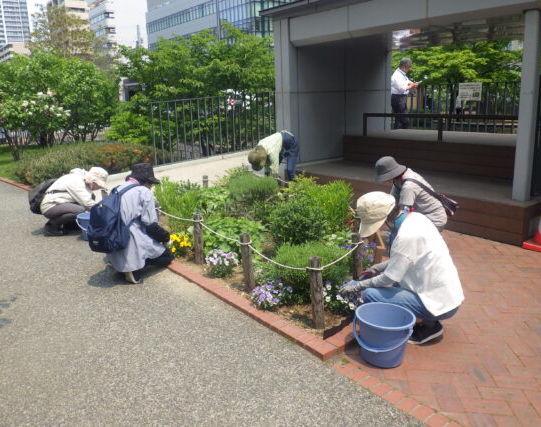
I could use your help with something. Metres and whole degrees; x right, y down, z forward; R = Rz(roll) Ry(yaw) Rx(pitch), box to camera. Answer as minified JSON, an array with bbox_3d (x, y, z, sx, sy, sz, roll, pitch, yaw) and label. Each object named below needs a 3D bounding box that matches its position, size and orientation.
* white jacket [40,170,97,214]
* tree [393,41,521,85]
[{"bbox_3d":[-2.291,-0.238,5.220,0.640,0.500,0.480,-3,14,-5],"label":"white jacket"},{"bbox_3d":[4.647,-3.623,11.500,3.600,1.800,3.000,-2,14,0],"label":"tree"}]

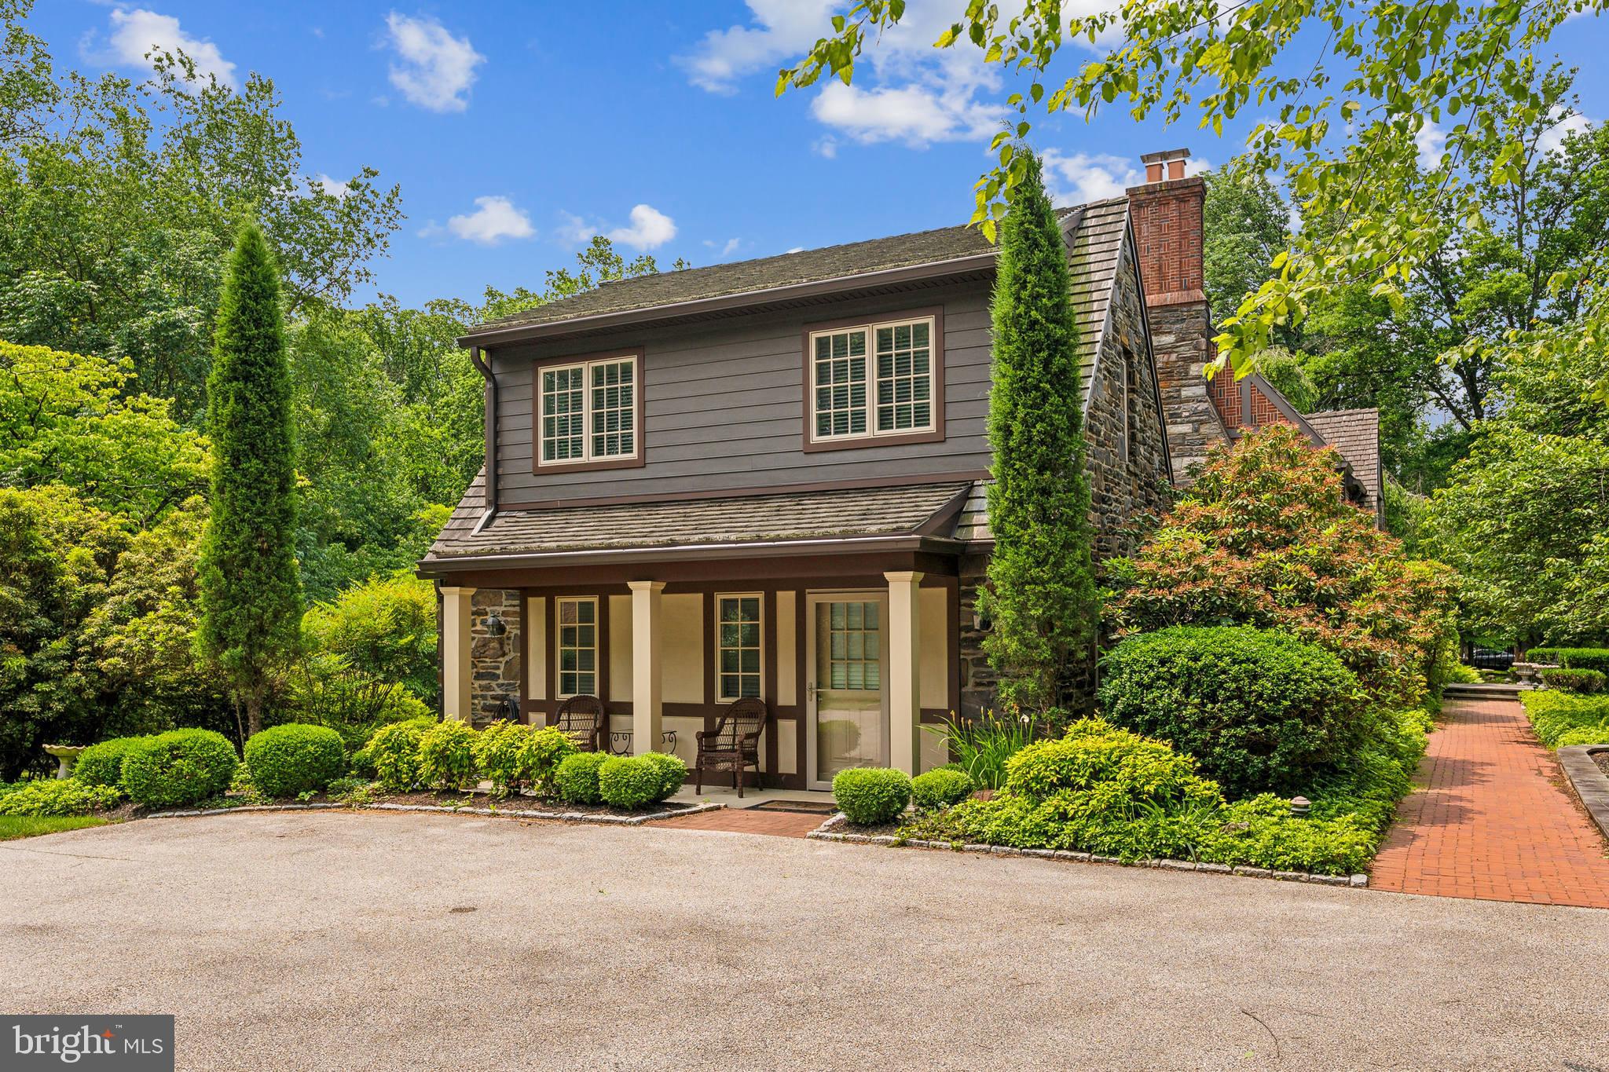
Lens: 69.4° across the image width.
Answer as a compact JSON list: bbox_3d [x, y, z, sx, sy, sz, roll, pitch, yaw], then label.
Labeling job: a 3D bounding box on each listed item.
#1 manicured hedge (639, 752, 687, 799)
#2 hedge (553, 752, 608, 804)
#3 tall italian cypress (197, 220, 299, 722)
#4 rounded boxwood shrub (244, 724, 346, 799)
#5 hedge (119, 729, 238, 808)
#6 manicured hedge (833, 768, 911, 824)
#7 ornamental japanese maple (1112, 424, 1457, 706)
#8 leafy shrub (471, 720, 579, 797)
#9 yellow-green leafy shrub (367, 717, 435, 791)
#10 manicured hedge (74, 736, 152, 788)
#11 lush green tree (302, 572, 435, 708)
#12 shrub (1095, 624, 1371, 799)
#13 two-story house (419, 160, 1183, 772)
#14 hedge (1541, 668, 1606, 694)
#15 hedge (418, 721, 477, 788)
[{"bbox_3d":[-1.487,2.398,11.600,0.630,0.490,0.620,0,-4,0],"label":"manicured hedge"},{"bbox_3d":[-2.177,2.417,11.600,0.630,0.510,0.620,0,-4,0],"label":"hedge"},{"bbox_3d":[-6.910,-0.471,14.500,1.280,6.800,1.280,-2,-4,26],"label":"tall italian cypress"},{"bbox_3d":[-5.461,2.387,12.450,1.030,0.760,0.980,-3,-5,26],"label":"rounded boxwood shrub"},{"bbox_3d":[-6.384,2.350,11.850,1.150,0.790,1.050,-3,-5,26],"label":"hedge"},{"bbox_3d":[0.590,2.285,10.200,0.700,0.490,0.680,0,-4,0],"label":"manicured hedge"},{"bbox_3d":[5.737,0.719,13.900,3.800,4.020,3.700,-3,-5,26],"label":"ornamental japanese maple"},{"bbox_3d":[-2.973,2.359,12.350,1.150,0.800,0.900,-2,-4,26],"label":"leafy shrub"},{"bbox_3d":[-4.473,2.422,12.900,0.800,0.820,0.780,-2,-4,26],"label":"yellow-green leafy shrub"},{"bbox_3d":[-7.272,2.488,12.600,1.080,0.630,1.050,-3,-5,26],"label":"manicured hedge"},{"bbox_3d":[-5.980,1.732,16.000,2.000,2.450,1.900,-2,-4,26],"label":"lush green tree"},{"bbox_3d":[4.175,1.720,11.300,2.500,1.670,2.200,-3,-5,26],"label":"shrub"},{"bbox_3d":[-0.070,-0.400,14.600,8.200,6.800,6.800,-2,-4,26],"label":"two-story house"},{"bbox_3d":[16.882,3.165,25.500,1.300,0.640,1.200,-3,-5,26],"label":"hedge"},{"bbox_3d":[-3.748,2.317,12.200,0.660,0.790,0.660,-3,-5,26],"label":"hedge"}]

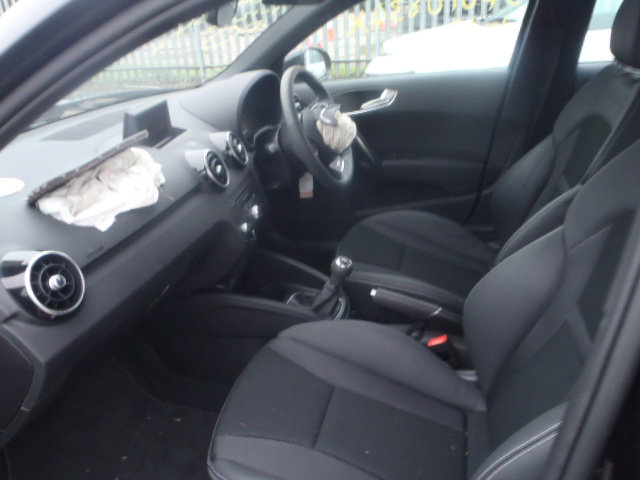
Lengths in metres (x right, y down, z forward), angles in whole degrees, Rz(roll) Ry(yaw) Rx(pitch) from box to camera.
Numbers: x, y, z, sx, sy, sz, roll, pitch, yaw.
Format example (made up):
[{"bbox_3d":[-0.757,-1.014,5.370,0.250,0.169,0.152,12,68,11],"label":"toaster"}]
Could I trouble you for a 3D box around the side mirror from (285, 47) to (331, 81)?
[{"bbox_3d":[-0.044,-0.642,1.902,0.125,0.135,0.200,6,24,23],"label":"side mirror"}]

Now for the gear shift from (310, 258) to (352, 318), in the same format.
[{"bbox_3d":[0.030,0.110,1.257,0.110,0.160,0.080,2,23,15],"label":"gear shift"}]

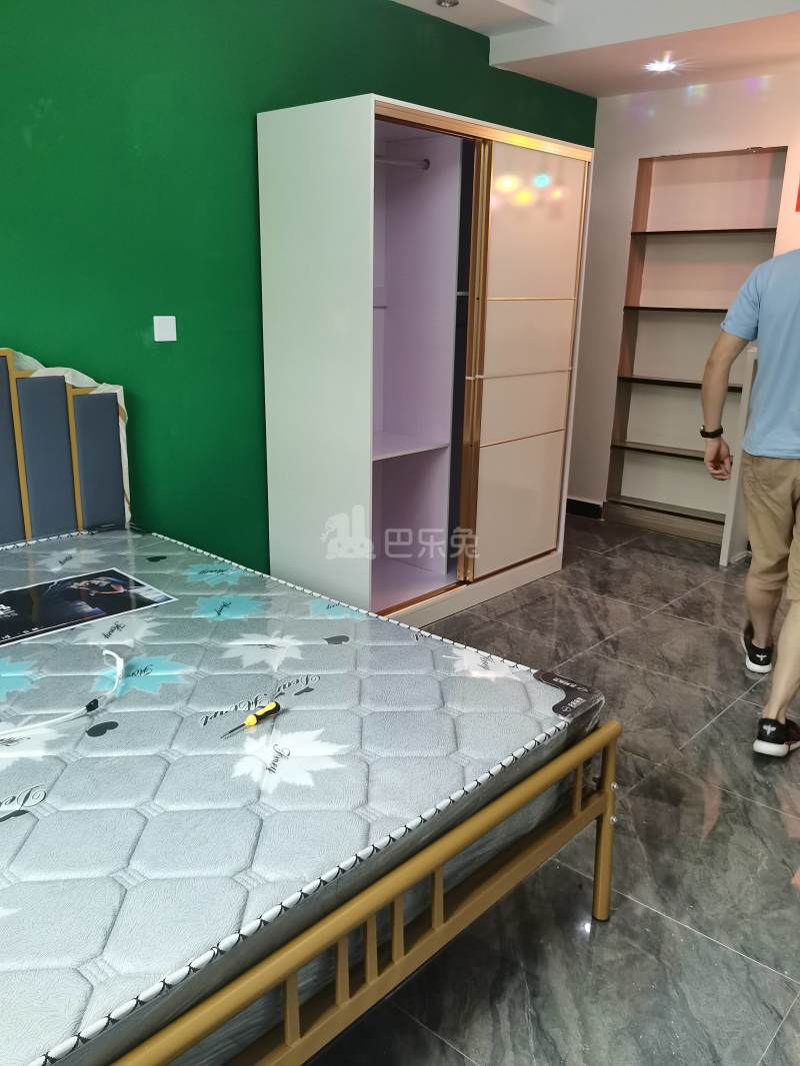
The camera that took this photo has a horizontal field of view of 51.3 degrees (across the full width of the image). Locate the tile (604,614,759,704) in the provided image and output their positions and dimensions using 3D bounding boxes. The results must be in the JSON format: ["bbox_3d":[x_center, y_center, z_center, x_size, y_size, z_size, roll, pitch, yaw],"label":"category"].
[{"bbox_3d":[1.160,0.478,3.341,0.600,0.010,0.600,15,22,40],"label":"tile"}]

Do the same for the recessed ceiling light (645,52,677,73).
[{"bbox_3d":[1.259,-2.257,4.023,0.100,0.030,0.100,15,22,40],"label":"recessed ceiling light"}]

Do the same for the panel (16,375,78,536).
[{"bbox_3d":[-1.162,-0.223,2.738,0.040,0.580,0.155,15,22,40],"label":"panel"}]

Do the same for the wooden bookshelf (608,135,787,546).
[{"bbox_3d":[1.665,-1.004,4.710,0.800,2.080,0.210,15,22,40],"label":"wooden bookshelf"}]

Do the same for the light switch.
[{"bbox_3d":[-0.840,-0.733,2.993,0.010,0.088,0.088,15,22,40],"label":"light switch"}]

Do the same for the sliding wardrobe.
[{"bbox_3d":[0.149,-0.691,3.708,0.612,1.990,1.401,16,22,41],"label":"sliding wardrobe"}]

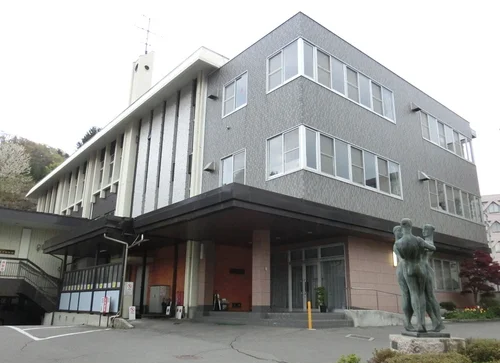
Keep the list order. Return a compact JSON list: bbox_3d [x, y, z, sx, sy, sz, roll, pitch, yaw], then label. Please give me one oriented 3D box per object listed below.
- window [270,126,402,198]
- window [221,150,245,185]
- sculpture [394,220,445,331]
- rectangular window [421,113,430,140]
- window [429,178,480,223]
[{"bbox_3d":[3.538,-0.397,16.602,6.072,1.617,1.835,15,-22,-37],"label":"window"},{"bbox_3d":[-0.692,-0.335,16.976,0.100,1.551,1.683,15,-22,-37],"label":"window"},{"bbox_3d":[2.534,1.421,6.300,0.600,1.680,0.520,1,-17,0],"label":"sculpture"},{"bbox_3d":[8.581,-2.663,20.423,0.805,1.419,0.090,15,-22,-37],"label":"rectangular window"},{"bbox_3d":[11.106,1.143,22.305,6.250,1.660,0.120,14,-22,-37],"label":"window"}]

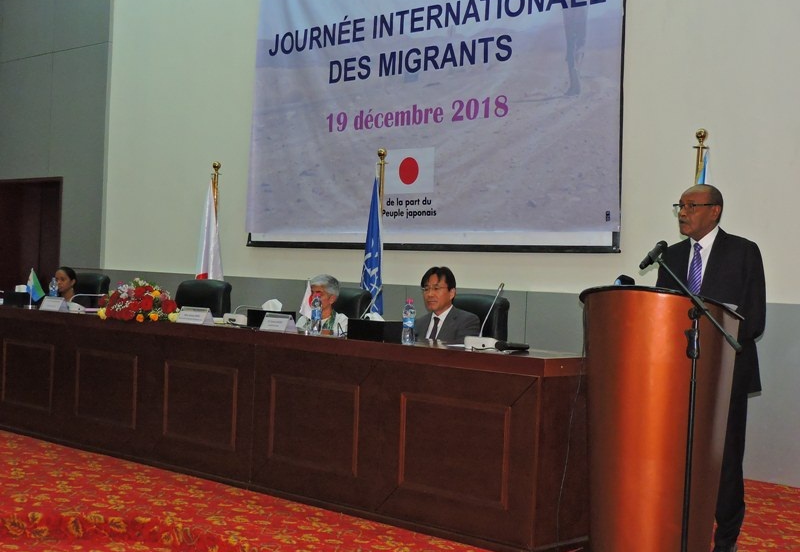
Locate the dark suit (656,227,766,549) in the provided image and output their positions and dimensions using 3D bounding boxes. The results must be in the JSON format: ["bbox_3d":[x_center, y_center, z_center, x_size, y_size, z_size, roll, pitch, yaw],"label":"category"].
[{"bbox_3d":[1.423,0.515,5.268,0.360,1.440,0.520,2,0,-42],"label":"dark suit"}]

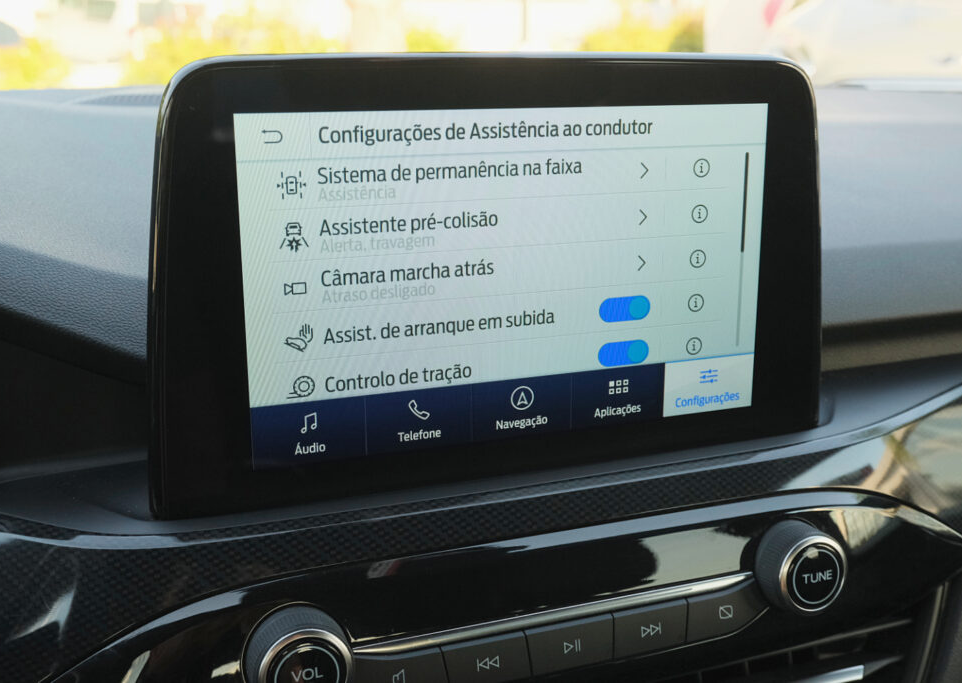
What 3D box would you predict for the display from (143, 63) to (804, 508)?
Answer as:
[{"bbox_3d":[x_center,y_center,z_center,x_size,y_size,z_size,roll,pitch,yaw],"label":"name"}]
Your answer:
[{"bbox_3d":[0.010,-0.024,0.349,0.231,0.136,0.025,-6,15,-20],"label":"display"}]

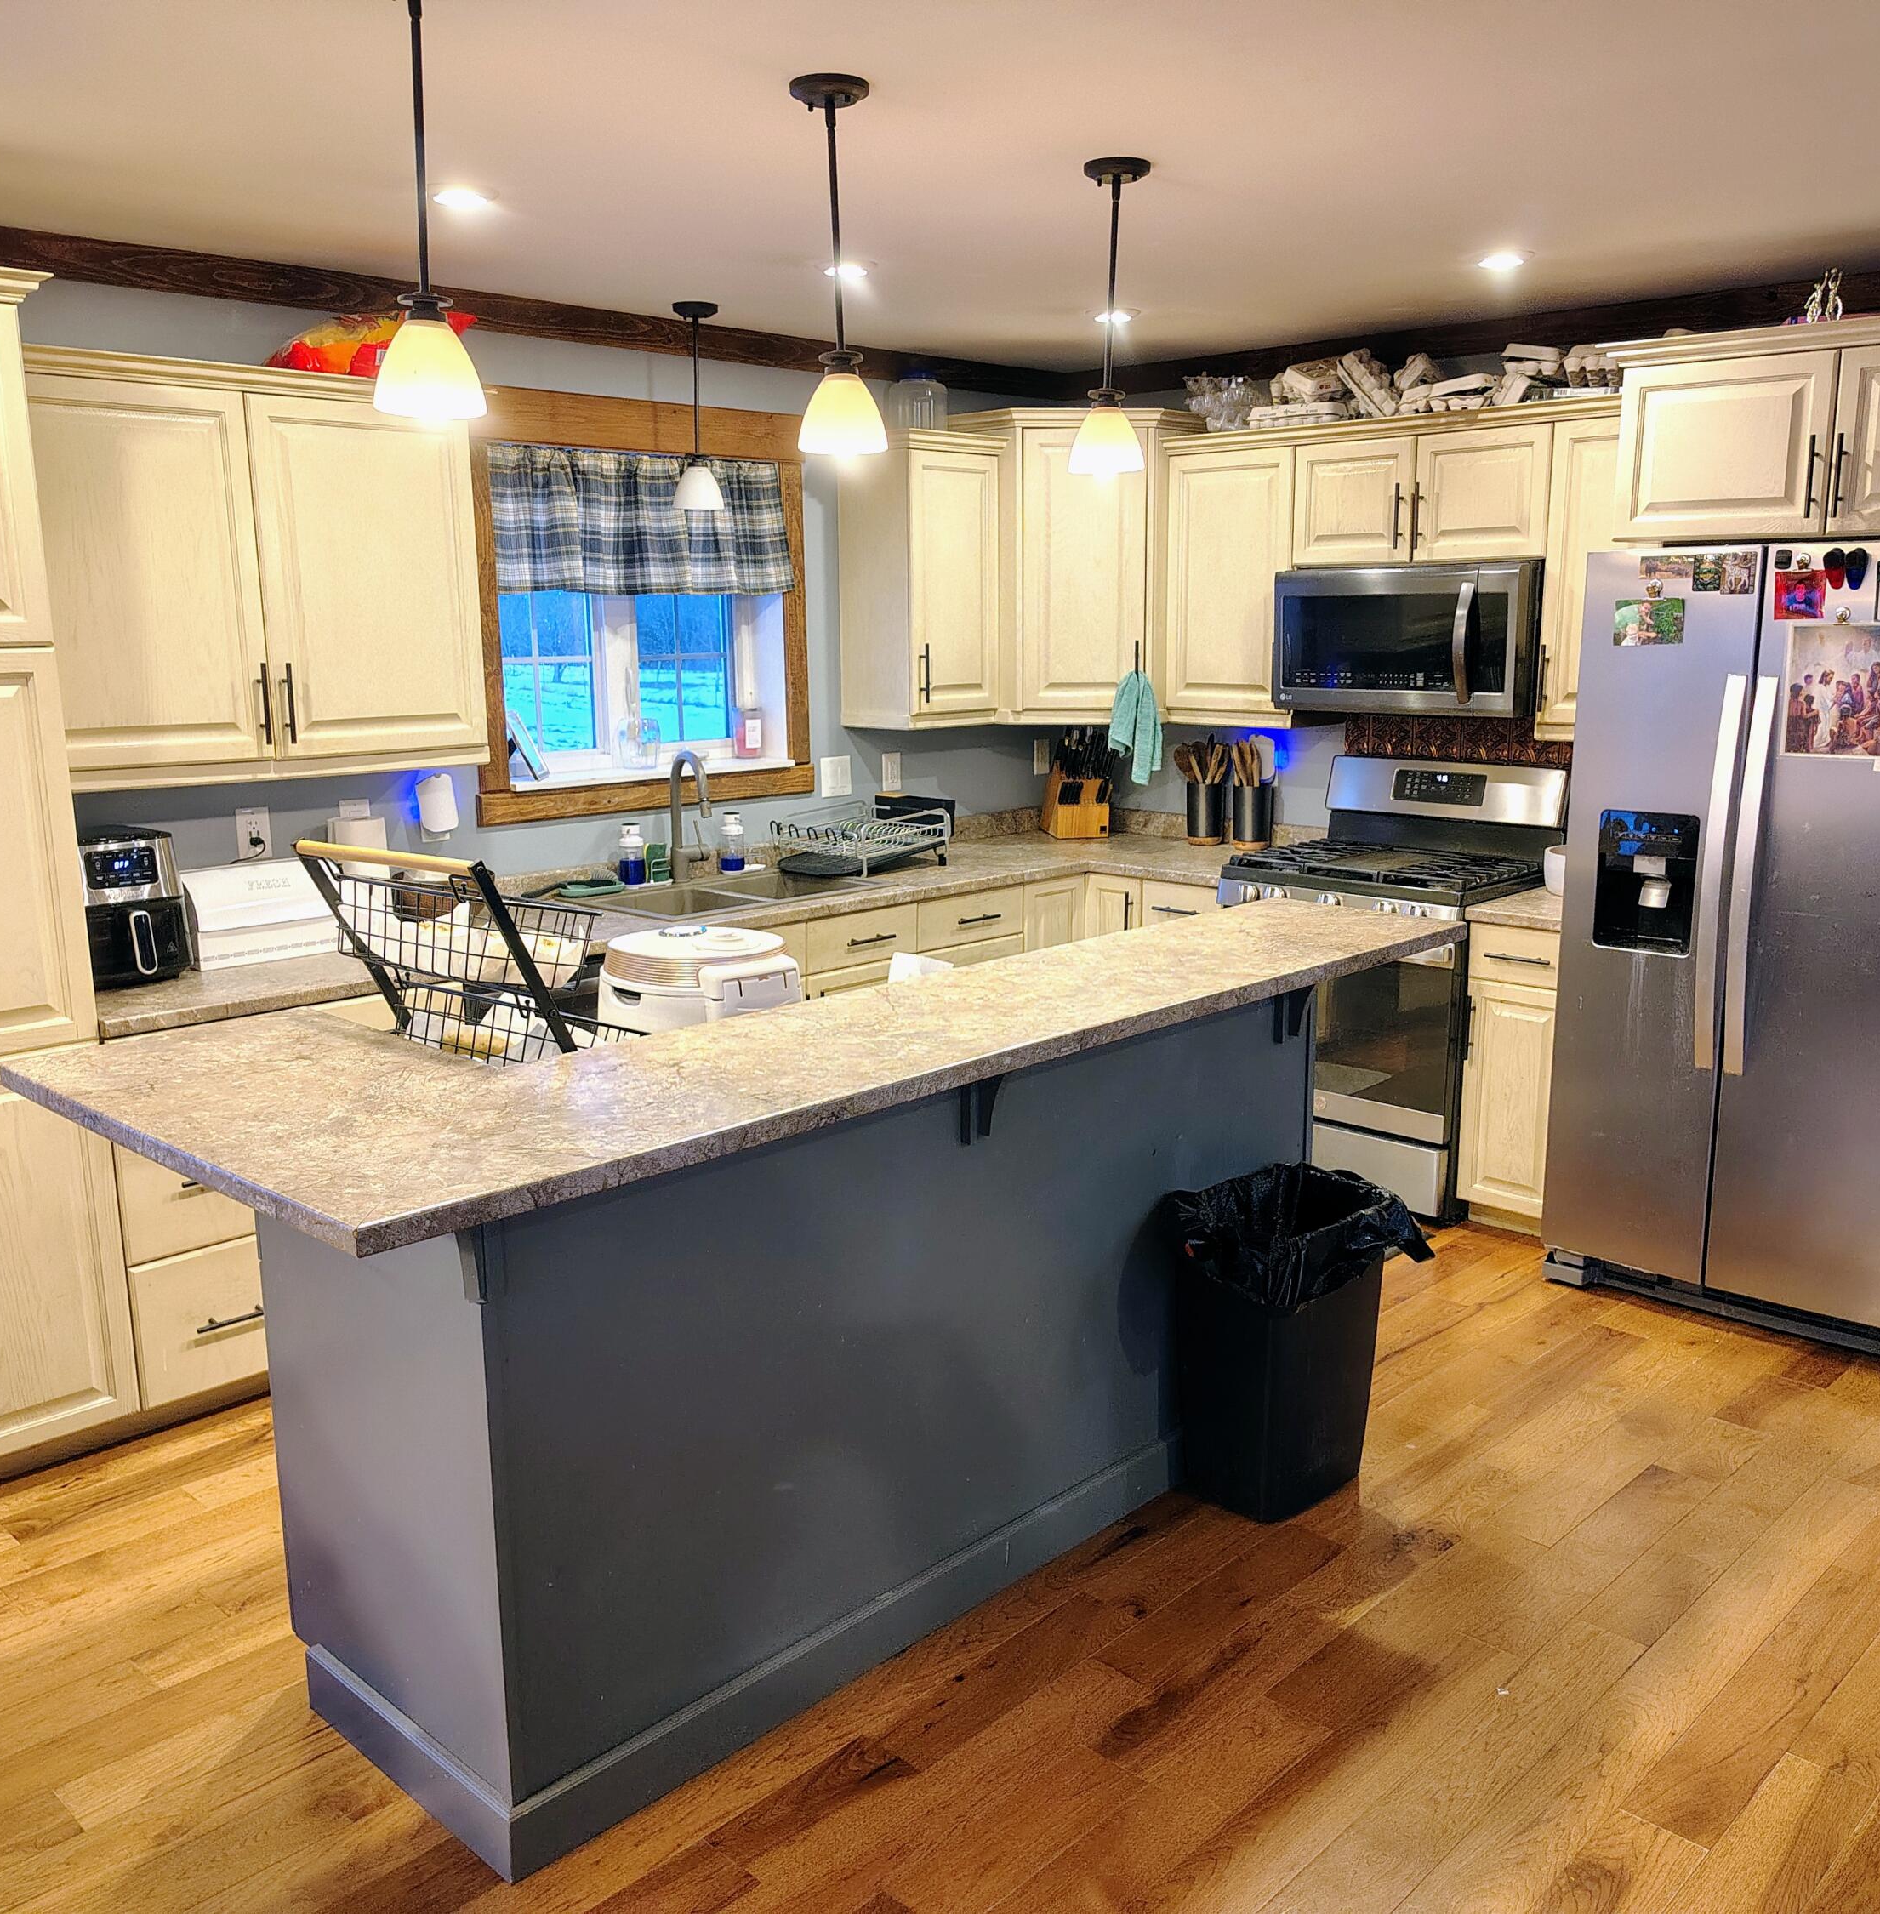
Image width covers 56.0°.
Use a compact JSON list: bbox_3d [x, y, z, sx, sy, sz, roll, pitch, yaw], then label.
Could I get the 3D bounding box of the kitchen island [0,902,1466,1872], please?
[{"bbox_3d":[-0.125,0.558,3.062,0.960,1.055,2.365,10,15,42],"label":"kitchen island"}]

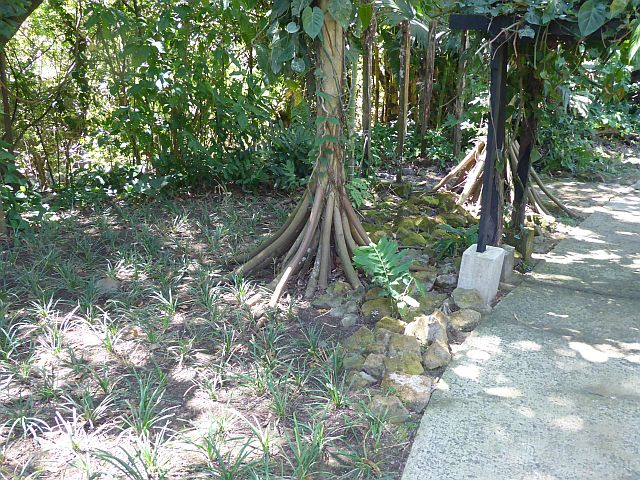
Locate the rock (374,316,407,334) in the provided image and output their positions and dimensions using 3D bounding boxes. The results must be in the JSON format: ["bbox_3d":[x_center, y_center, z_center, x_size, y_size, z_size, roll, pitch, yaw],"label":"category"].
[{"bbox_3d":[0.441,0.535,3.936,0.194,0.110,0.160,0,15,0],"label":"rock"}]

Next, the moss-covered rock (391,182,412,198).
[{"bbox_3d":[0.976,-0.593,7.528,0.256,0.160,0.220,0,15,0],"label":"moss-covered rock"}]

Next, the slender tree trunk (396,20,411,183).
[{"bbox_3d":[1.102,-1.808,8.378,0.118,2.092,0.118,0,16,0],"label":"slender tree trunk"}]

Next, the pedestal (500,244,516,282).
[{"bbox_3d":[1.473,0.159,5.137,0.206,0.283,0.206,10,19,31],"label":"pedestal"}]

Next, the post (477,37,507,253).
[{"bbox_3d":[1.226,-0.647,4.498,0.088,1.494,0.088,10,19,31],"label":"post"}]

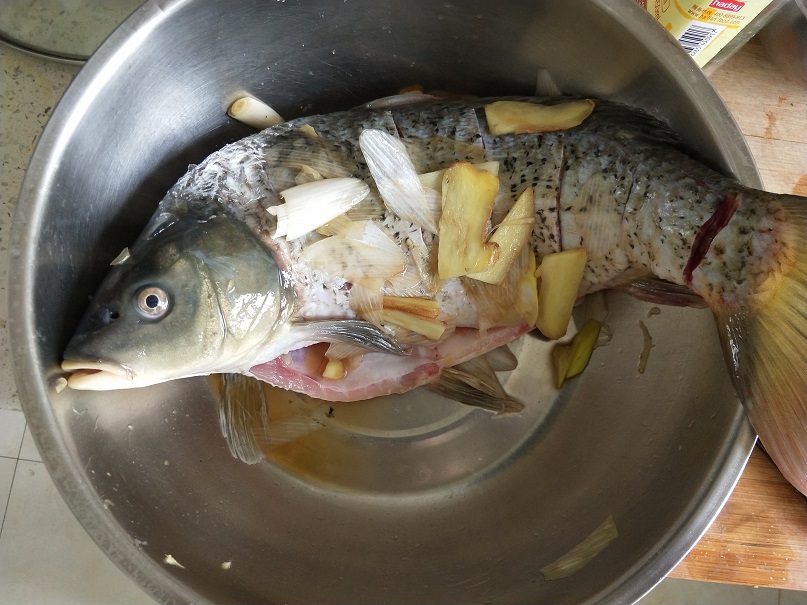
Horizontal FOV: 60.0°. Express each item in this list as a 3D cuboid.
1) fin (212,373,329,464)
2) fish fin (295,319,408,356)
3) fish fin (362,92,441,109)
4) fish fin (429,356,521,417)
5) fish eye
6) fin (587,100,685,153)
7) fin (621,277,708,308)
[{"bbox_3d":[-0.070,0.060,0.365,0.050,0.016,0.050,-7,122,-6],"label":"fin"},{"bbox_3d":[-0.024,0.016,0.325,0.051,0.010,0.014,15,83,-13],"label":"fish fin"},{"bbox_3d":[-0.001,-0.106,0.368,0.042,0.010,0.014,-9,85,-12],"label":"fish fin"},{"bbox_3d":[0.042,0.048,0.387,0.063,0.012,0.022,23,82,-25],"label":"fish fin"},{"bbox_3d":[-0.105,0.000,0.293,0.013,0.008,0.013,-18,78,4],"label":"fish eye"},{"bbox_3d":[0.110,-0.084,0.333,0.047,0.010,0.018,26,82,18],"label":"fin"},{"bbox_3d":[0.123,-0.005,0.332,0.038,0.010,0.012,14,82,24],"label":"fin"}]

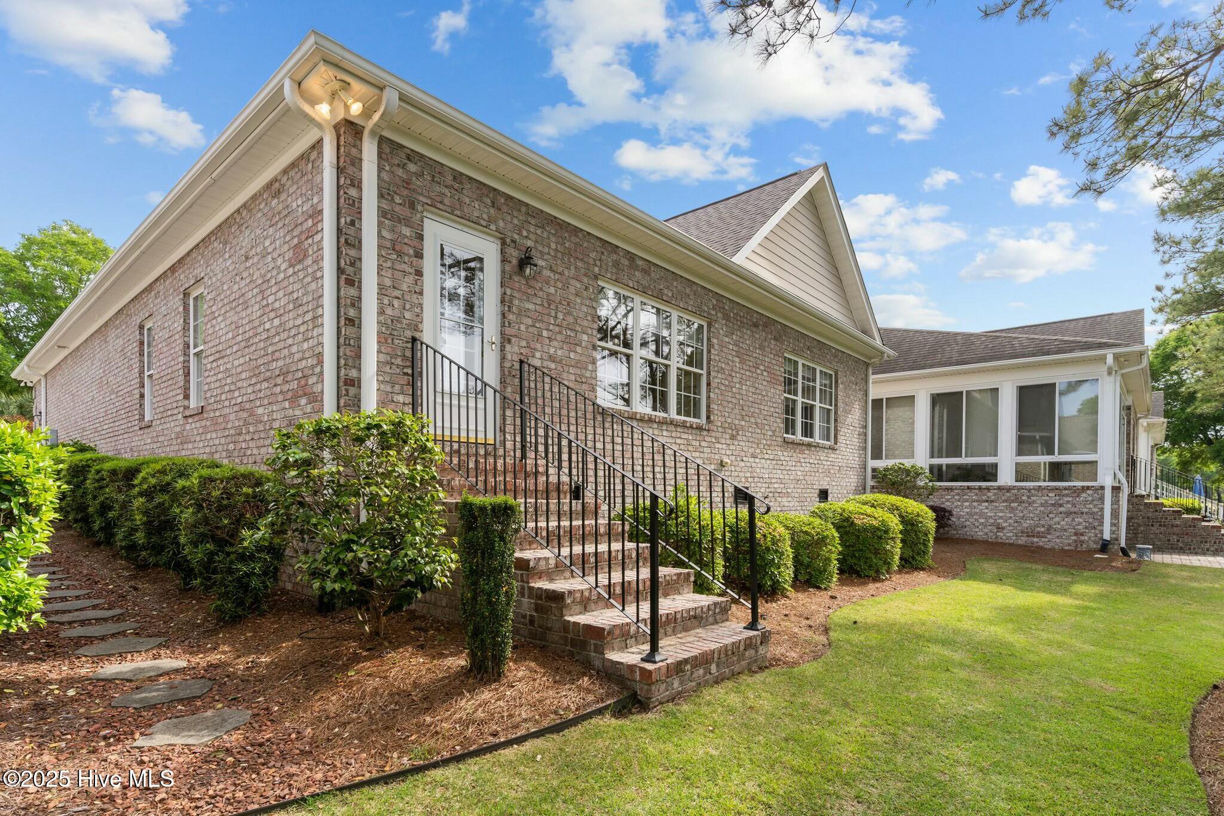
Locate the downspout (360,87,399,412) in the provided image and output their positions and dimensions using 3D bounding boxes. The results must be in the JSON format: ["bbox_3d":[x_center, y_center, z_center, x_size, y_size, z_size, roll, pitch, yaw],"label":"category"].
[{"bbox_3d":[-1.890,-0.550,4.700,0.400,4.000,0.110,-3,-5,43],"label":"downspout"}]

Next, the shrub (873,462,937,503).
[{"bbox_3d":[5.970,1.930,11.800,1.250,1.600,1.250,-3,-5,43],"label":"shrub"}]

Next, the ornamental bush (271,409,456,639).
[{"bbox_3d":[-1.640,0.780,3.850,1.080,1.480,1.180,-5,-8,41],"label":"ornamental bush"}]

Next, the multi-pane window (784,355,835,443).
[{"bbox_3d":[3.660,-0.120,10.620,0.120,1.460,2.040,-5,-9,43],"label":"multi-pane window"}]

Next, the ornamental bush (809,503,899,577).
[{"bbox_3d":[3.430,1.830,8.120,1.180,1.030,1.220,-3,-5,43],"label":"ornamental bush"}]

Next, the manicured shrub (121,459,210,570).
[{"bbox_3d":[-4.880,1.150,6.370,0.950,1.150,0.800,-5,-8,40],"label":"manicured shrub"}]

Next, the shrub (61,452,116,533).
[{"bbox_3d":[-6.900,1.100,7.750,1.000,1.050,0.920,-3,-5,40],"label":"shrub"}]

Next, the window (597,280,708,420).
[{"bbox_3d":[0.590,-0.640,7.480,0.120,1.460,2.180,-5,-9,43],"label":"window"}]

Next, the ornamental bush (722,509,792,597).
[{"bbox_3d":[1.750,1.750,7.100,0.950,0.950,0.950,-5,-8,41],"label":"ornamental bush"}]

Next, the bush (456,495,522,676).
[{"bbox_3d":[-0.667,0.965,3.130,0.330,1.000,0.330,1,-6,0],"label":"bush"}]

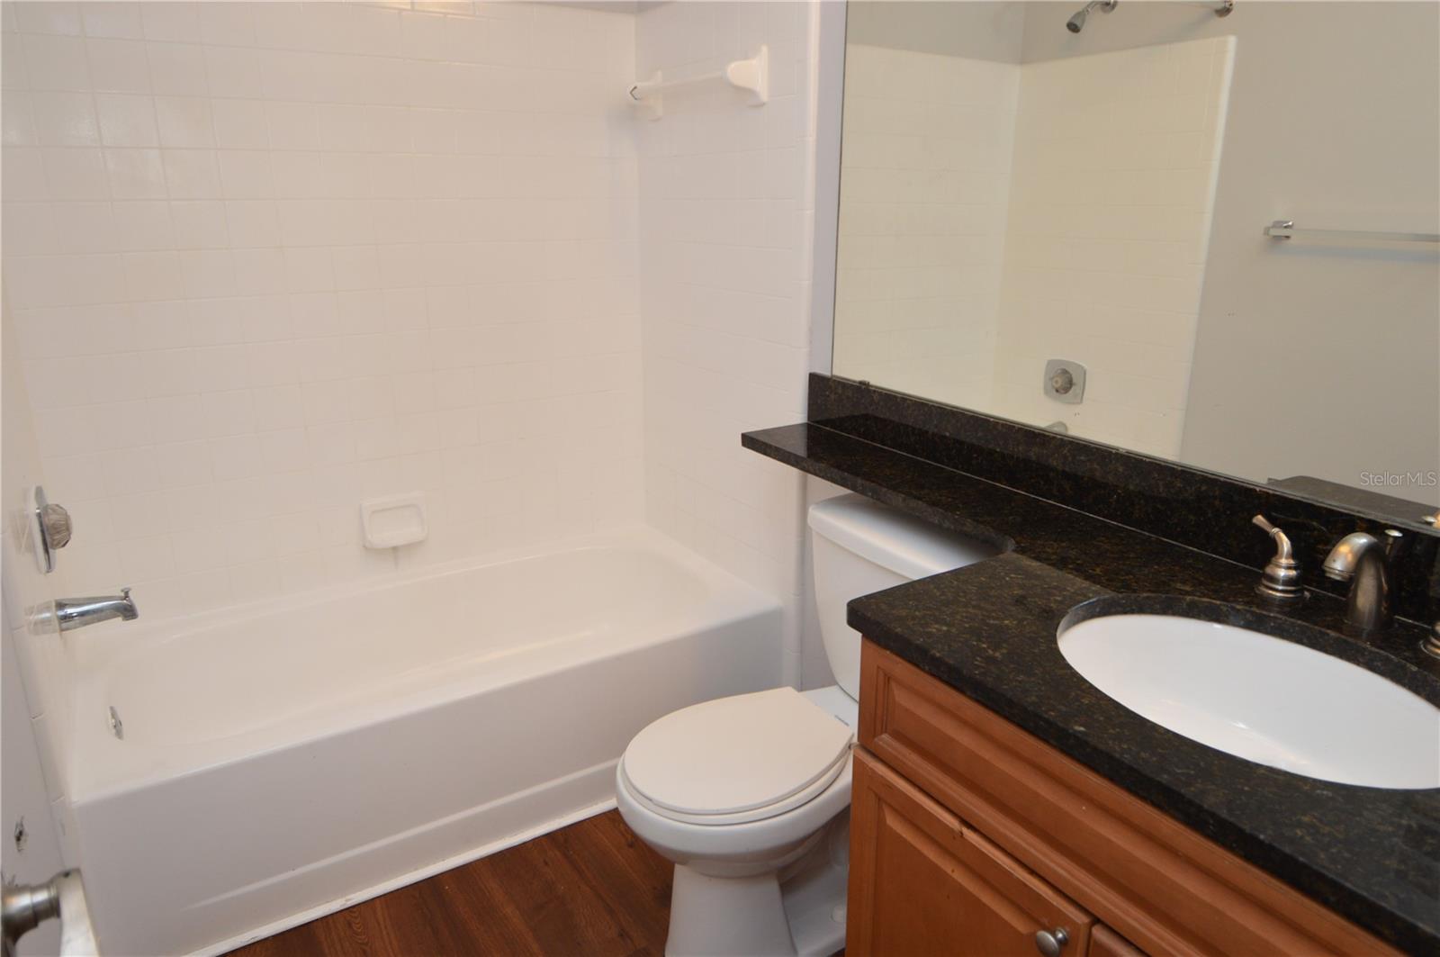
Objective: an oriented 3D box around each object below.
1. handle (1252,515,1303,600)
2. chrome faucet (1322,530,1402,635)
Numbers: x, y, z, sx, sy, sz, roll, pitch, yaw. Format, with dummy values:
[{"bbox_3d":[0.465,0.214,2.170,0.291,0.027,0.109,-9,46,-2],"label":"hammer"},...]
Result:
[{"bbox_3d":[0.732,0.101,1.154,0.053,0.093,0.073,-11,20,-31],"label":"handle"},{"bbox_3d":[0.751,0.119,1.032,0.155,0.132,0.052,-11,20,-31],"label":"chrome faucet"}]

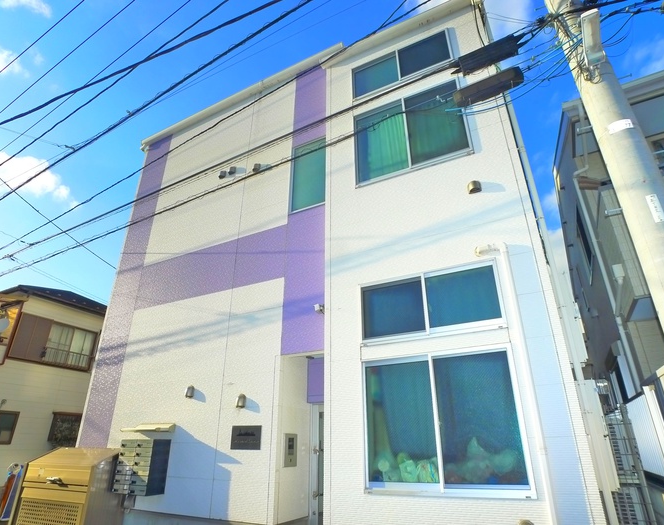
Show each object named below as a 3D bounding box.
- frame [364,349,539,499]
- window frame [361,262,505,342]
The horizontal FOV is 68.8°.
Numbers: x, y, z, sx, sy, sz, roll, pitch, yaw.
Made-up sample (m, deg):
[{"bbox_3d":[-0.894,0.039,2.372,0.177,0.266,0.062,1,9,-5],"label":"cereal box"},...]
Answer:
[{"bbox_3d":[1.066,1.584,4.859,1.609,1.356,0.100,-13,-29,24],"label":"frame"},{"bbox_3d":[1.067,0.465,5.410,1.604,0.762,0.100,-13,-29,24],"label":"window frame"}]

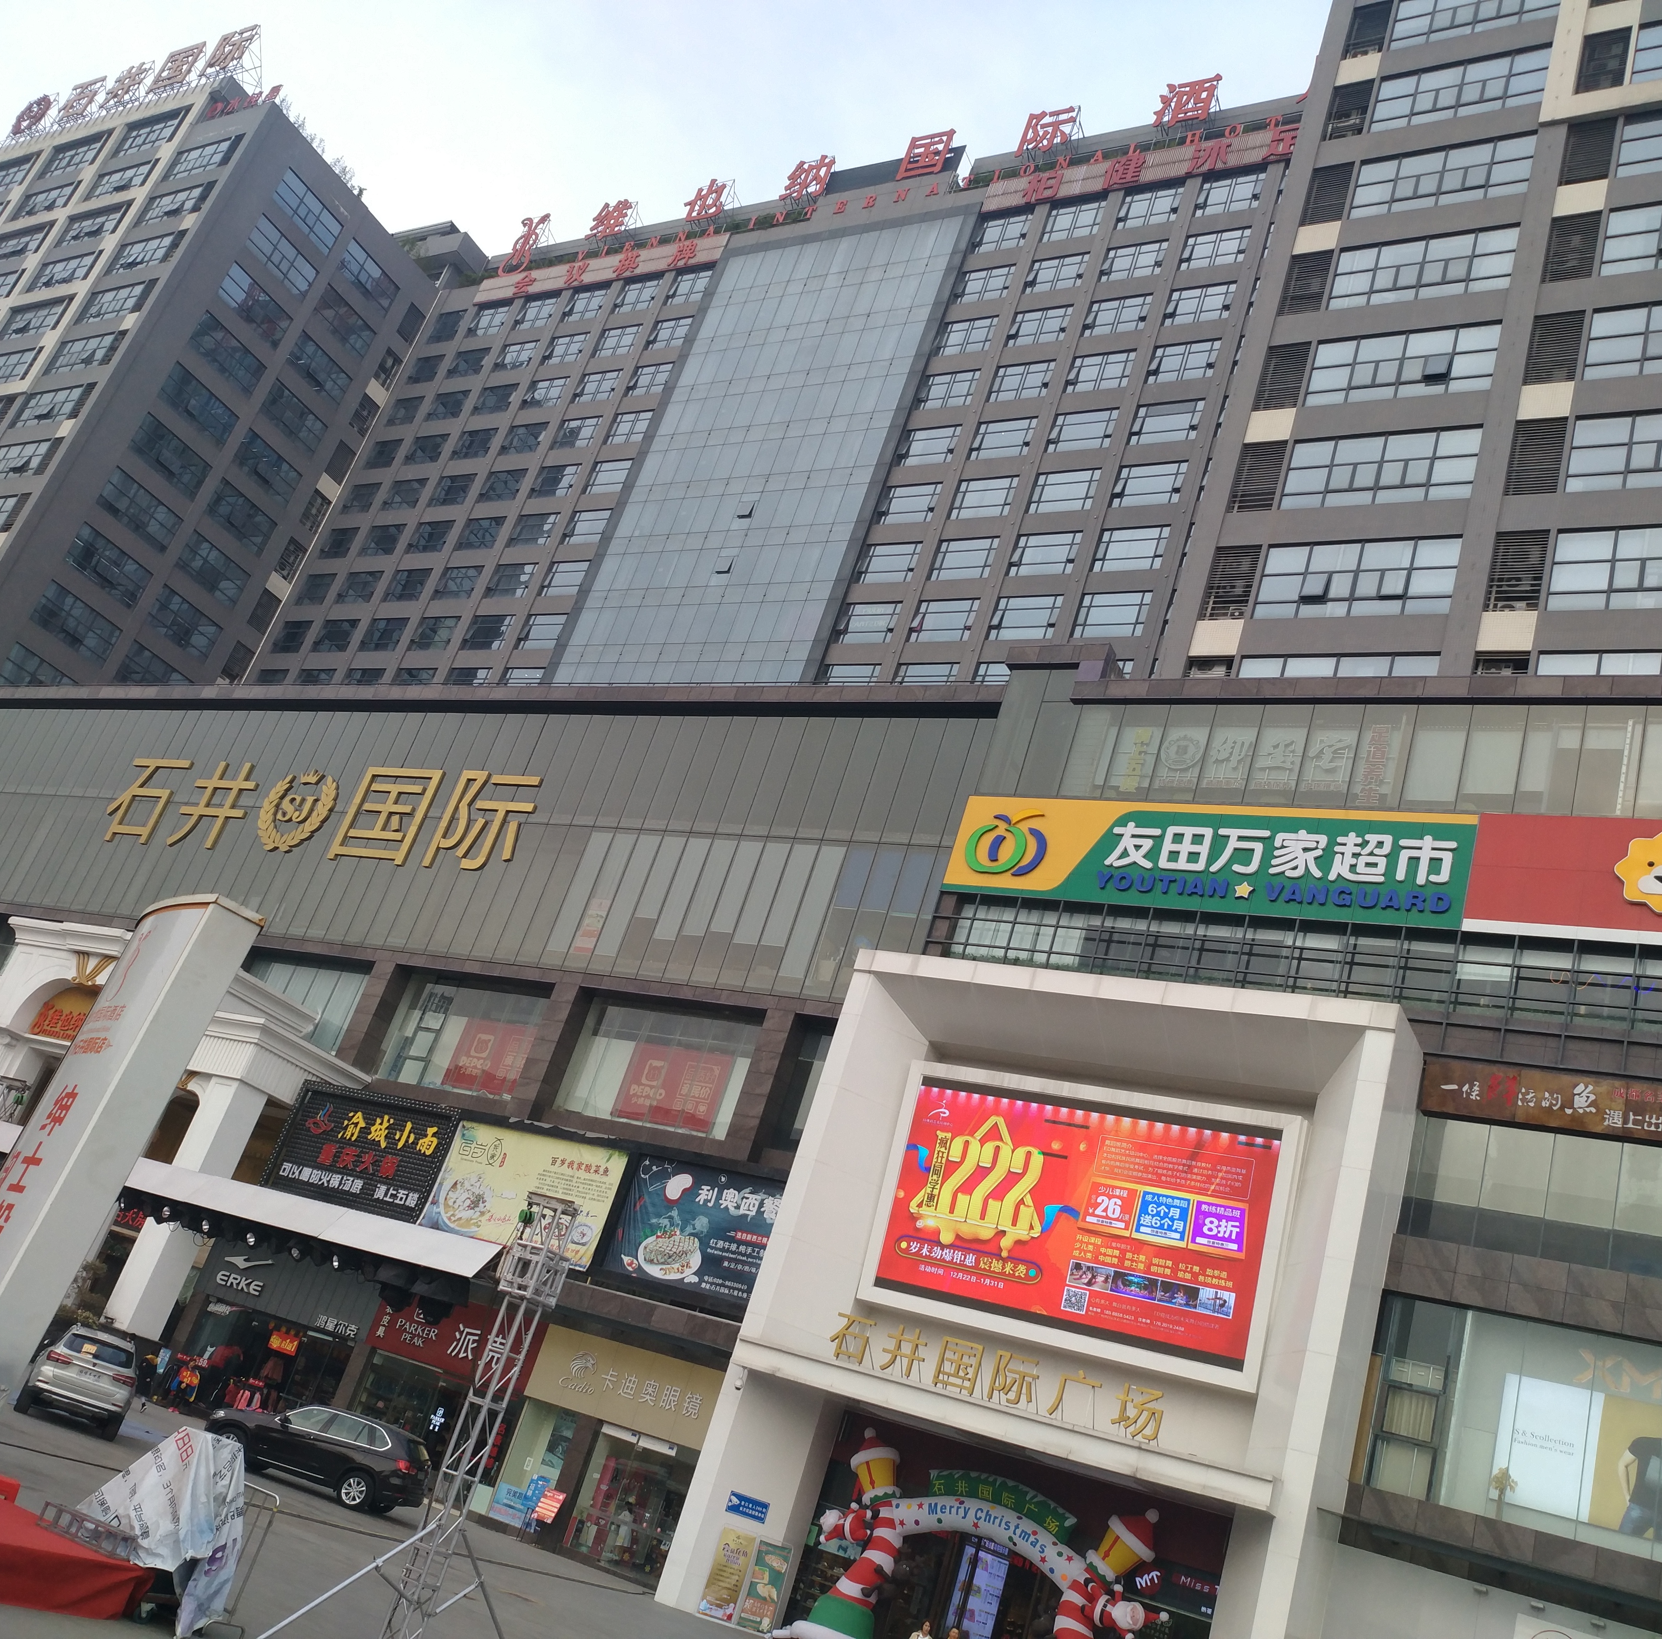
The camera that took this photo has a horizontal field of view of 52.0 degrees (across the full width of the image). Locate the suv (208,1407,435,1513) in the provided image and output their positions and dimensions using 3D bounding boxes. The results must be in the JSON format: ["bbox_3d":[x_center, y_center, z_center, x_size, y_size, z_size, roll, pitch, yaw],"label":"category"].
[{"bbox_3d":[-10.950,13.588,36.716,4.870,1.750,1.950,13,-24,13],"label":"suv"}]

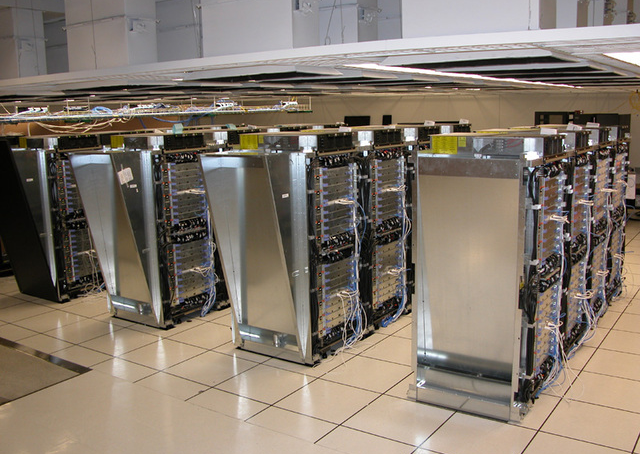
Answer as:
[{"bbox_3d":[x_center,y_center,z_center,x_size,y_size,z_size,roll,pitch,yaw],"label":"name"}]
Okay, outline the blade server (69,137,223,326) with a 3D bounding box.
[{"bbox_3d":[-1.807,0.020,6.926,0.880,1.960,1.350,5,12,34],"label":"blade server"}]

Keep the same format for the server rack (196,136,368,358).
[{"bbox_3d":[-0.283,0.159,5.884,0.880,1.960,1.370,5,12,34],"label":"server rack"}]

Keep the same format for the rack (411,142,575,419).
[{"bbox_3d":[1.350,0.266,5.008,0.870,1.960,1.360,5,12,34],"label":"rack"}]

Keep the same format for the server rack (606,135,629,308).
[{"bbox_3d":[3.006,-0.185,7.441,0.870,1.960,0.960,5,12,34],"label":"server rack"}]

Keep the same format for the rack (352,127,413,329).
[{"bbox_3d":[0.359,-0.013,6.798,0.880,1.960,0.920,5,12,34],"label":"rack"}]

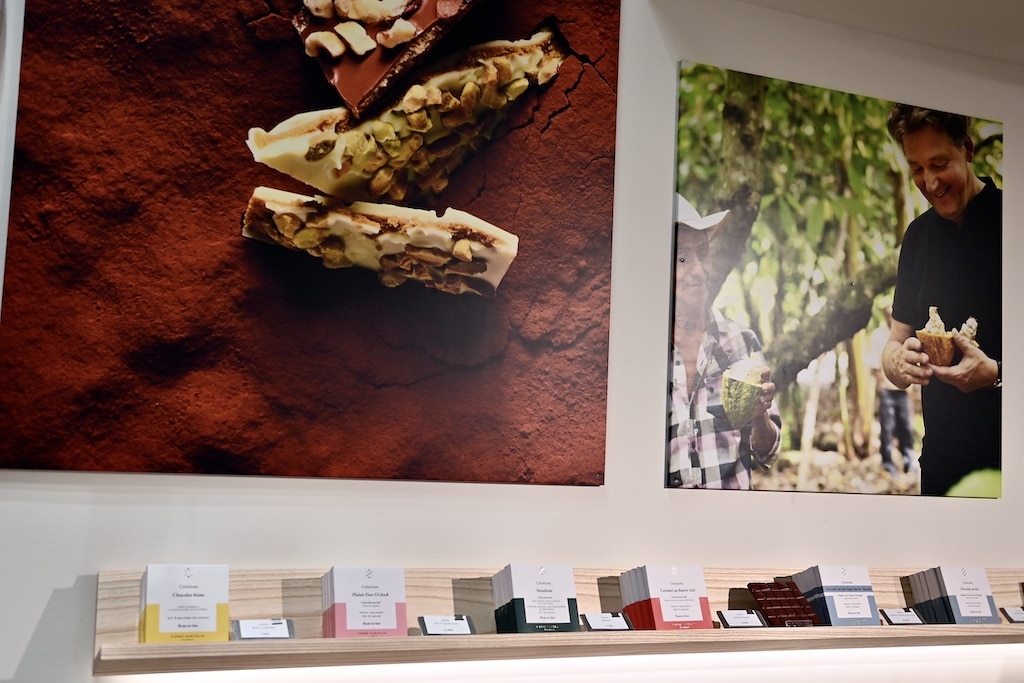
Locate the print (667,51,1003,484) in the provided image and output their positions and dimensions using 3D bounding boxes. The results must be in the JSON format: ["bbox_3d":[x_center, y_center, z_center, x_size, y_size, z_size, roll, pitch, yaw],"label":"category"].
[{"bbox_3d":[0.634,-0.096,1.938,0.742,0.759,0.020,4,-6,-20],"label":"print"}]

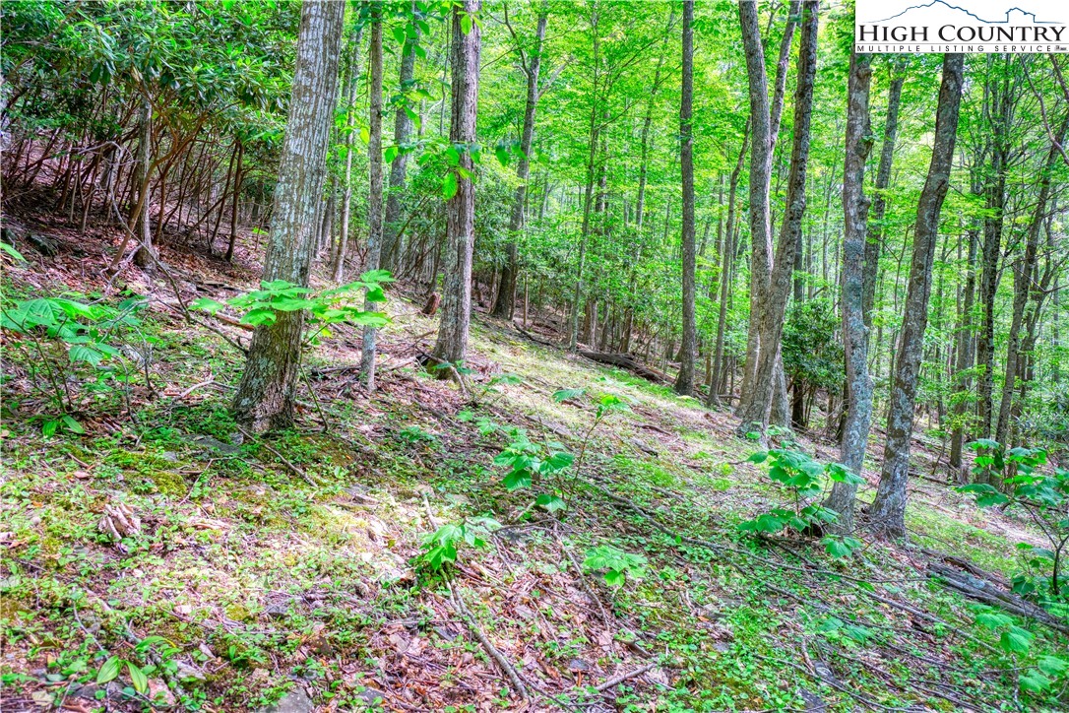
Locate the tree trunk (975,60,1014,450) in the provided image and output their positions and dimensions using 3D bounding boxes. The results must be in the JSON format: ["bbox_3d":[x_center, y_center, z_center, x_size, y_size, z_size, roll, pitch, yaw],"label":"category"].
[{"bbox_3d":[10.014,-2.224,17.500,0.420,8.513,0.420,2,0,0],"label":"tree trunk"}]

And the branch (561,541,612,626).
[{"bbox_3d":[0.249,1.128,4.050,0.080,0.040,0.842,17,9,-16],"label":"branch"}]

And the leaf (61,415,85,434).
[{"bbox_3d":[-2.388,0.348,4.150,0.055,0.025,0.150,-3,35,-49],"label":"leaf"}]

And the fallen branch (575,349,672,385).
[{"bbox_3d":[1.815,0.230,16.550,1.876,0.260,0.300,14,5,15],"label":"fallen branch"}]

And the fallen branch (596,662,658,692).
[{"bbox_3d":[0.346,1.180,2.960,0.020,0.020,0.400,5,0,41],"label":"fallen branch"}]

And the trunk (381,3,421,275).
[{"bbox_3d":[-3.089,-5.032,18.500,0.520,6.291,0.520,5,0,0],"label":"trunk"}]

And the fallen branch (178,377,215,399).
[{"bbox_3d":[-2.135,0.201,5.075,0.060,0.050,0.284,20,25,14],"label":"fallen branch"}]

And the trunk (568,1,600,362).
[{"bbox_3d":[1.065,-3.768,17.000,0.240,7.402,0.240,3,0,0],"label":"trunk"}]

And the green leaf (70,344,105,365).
[{"bbox_3d":[-2.397,-0.014,4.300,0.170,0.035,0.150,0,33,-17],"label":"green leaf"}]

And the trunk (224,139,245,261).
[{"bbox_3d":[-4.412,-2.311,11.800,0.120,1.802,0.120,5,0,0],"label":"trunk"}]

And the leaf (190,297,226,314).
[{"bbox_3d":[-1.872,-0.292,4.600,0.150,0.035,0.160,4,21,39],"label":"leaf"}]

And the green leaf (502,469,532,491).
[{"bbox_3d":[-0.096,0.692,4.500,0.150,0.035,0.150,2,34,13],"label":"green leaf"}]

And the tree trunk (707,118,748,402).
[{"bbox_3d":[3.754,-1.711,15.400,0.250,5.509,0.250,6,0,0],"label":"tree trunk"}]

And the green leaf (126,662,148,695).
[{"bbox_3d":[-1.120,0.905,2.260,0.035,0.015,0.105,-2,38,-40],"label":"green leaf"}]

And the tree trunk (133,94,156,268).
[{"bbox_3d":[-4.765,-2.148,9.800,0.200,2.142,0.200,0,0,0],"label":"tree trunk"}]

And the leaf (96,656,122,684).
[{"bbox_3d":[-1.202,0.887,2.270,0.038,0.015,0.095,4,41,32],"label":"leaf"}]

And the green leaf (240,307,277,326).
[{"bbox_3d":[-1.583,-0.230,4.600,0.160,0.035,0.160,3,24,25],"label":"green leaf"}]

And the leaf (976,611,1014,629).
[{"bbox_3d":[2.893,1.659,5.050,0.220,0.070,0.190,22,7,35],"label":"leaf"}]

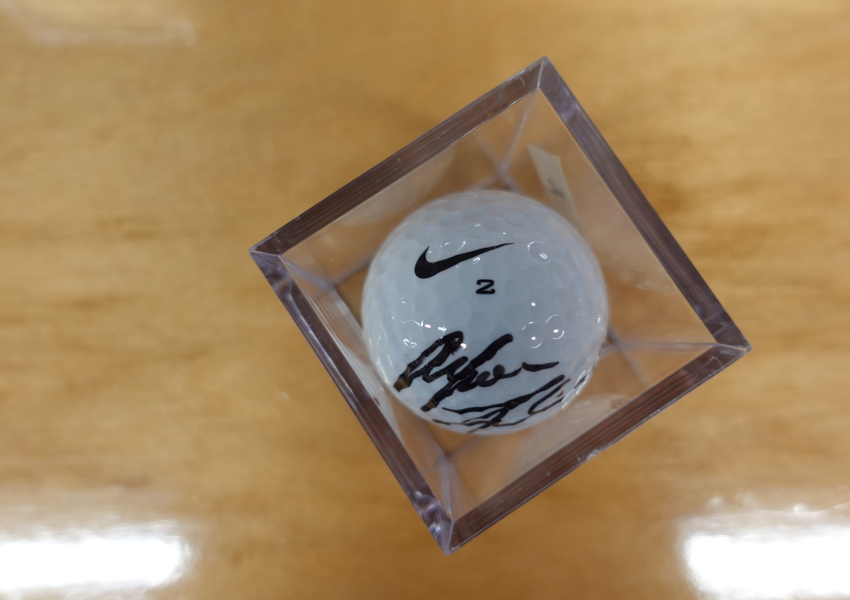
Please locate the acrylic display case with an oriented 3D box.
[{"bbox_3d":[0.010,0.001,0.108,0.050,0.049,0.050,-34,87,-1],"label":"acrylic display case"}]

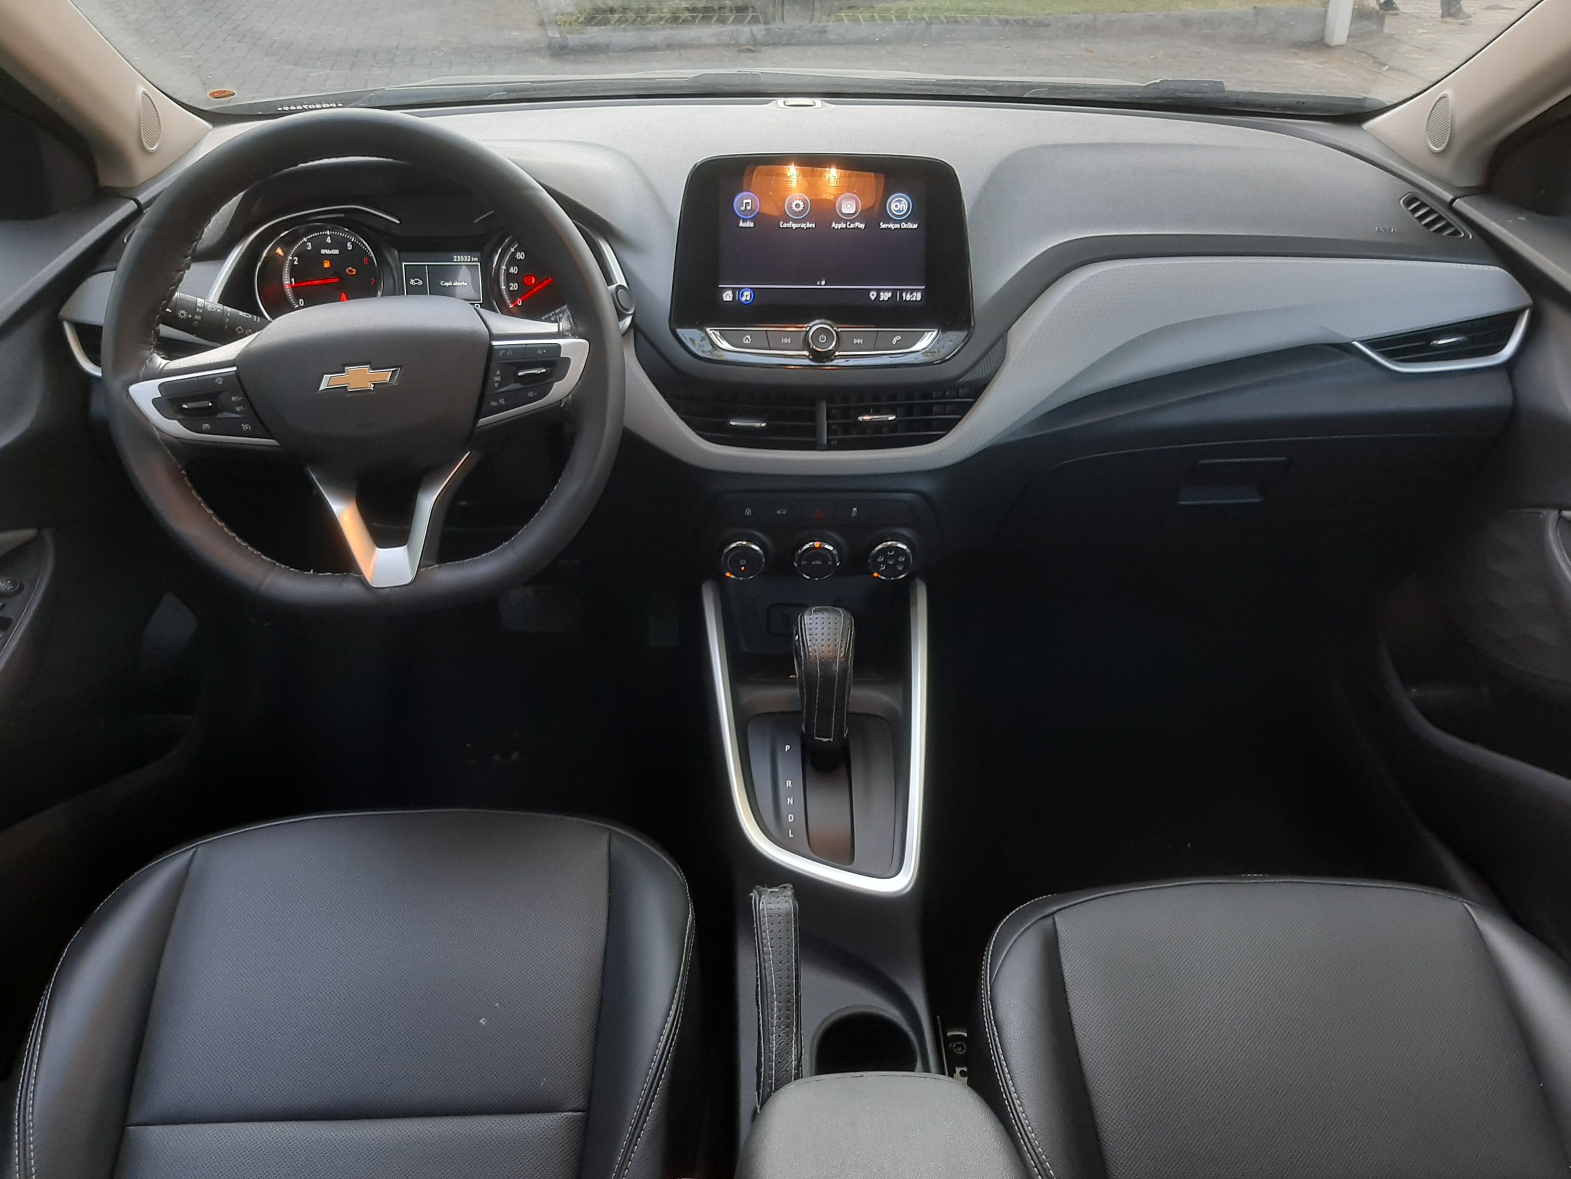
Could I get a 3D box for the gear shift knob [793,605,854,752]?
[{"bbox_3d":[0.033,0.074,1.045,0.050,0.120,0.055,-1,19,-2],"label":"gear shift knob"}]

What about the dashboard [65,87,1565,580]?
[{"bbox_3d":[0.020,-0.266,1.229,1.400,0.390,0.460,-1,31,-2],"label":"dashboard"}]

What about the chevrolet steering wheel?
[{"bbox_3d":[-0.303,-0.163,0.903,0.370,0.358,0.100,-6,9,-3],"label":"chevrolet steering wheel"}]

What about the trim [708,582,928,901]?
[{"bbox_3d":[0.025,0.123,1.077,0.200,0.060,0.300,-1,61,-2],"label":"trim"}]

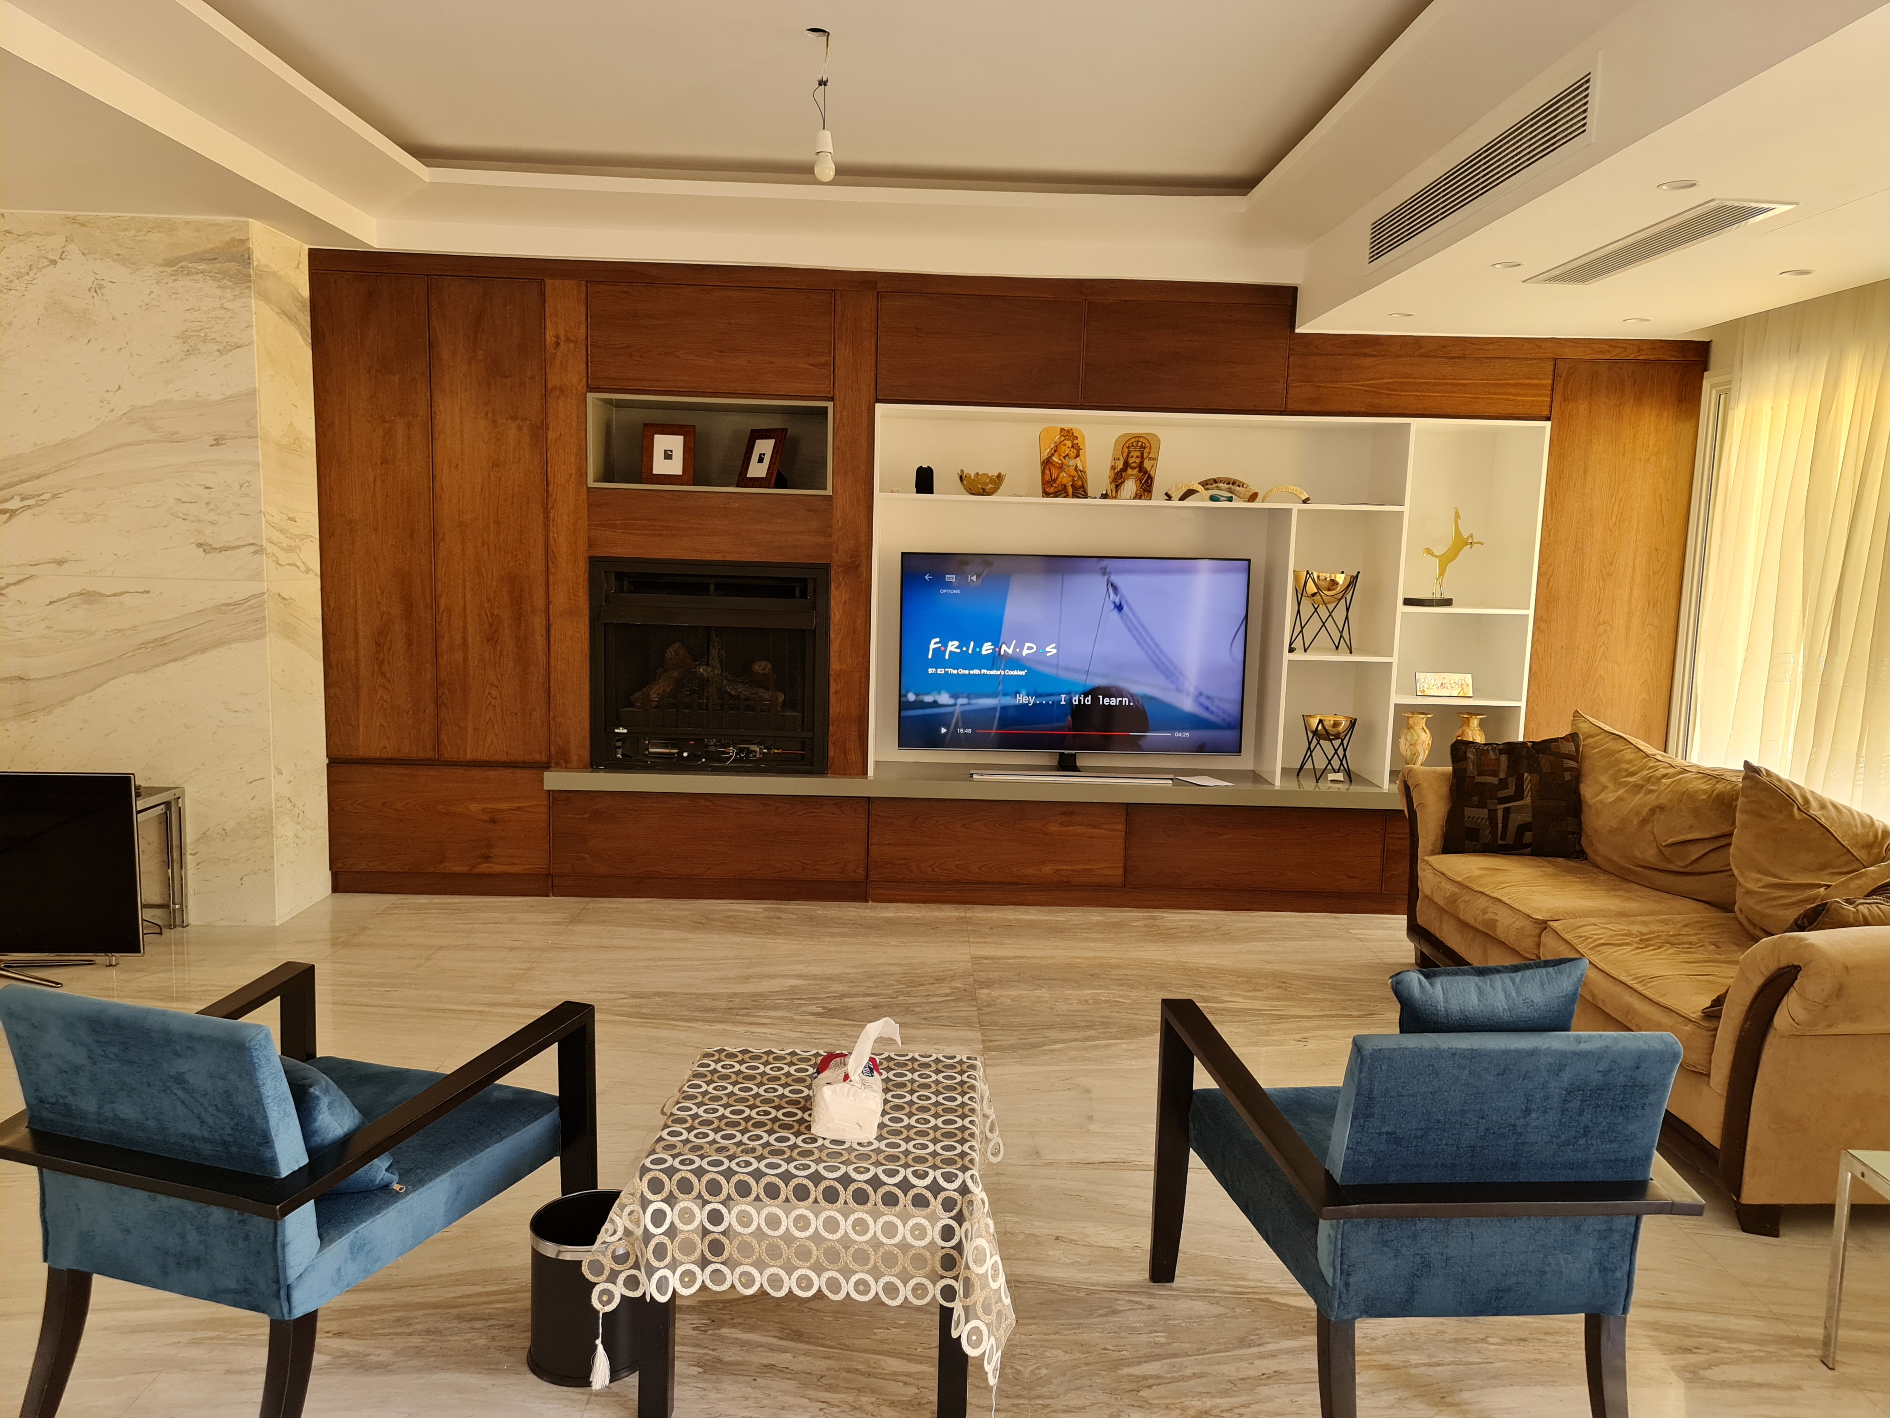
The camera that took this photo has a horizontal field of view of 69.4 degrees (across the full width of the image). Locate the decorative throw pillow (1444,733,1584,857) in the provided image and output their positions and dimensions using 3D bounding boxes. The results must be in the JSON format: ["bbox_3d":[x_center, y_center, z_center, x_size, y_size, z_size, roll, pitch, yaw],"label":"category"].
[{"bbox_3d":[1.978,0.306,4.740,0.460,0.420,0.130,3,-6,9],"label":"decorative throw pillow"}]

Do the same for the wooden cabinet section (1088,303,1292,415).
[{"bbox_3d":[0.950,-1.419,5.555,0.814,0.400,0.300,1,7,-1],"label":"wooden cabinet section"}]

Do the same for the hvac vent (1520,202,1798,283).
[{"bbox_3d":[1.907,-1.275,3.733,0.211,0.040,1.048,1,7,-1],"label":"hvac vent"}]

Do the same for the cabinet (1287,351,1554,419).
[{"bbox_3d":[1.877,-1.303,5.574,1.046,0.253,0.380,1,7,-1],"label":"cabinet"}]

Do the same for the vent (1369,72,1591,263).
[{"bbox_3d":[1.414,-1.428,3.735,0.050,0.130,1.510,1,7,-1],"label":"vent"}]

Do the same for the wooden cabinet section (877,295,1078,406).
[{"bbox_3d":[0.138,-1.406,5.379,0.808,0.422,0.050,1,7,-1],"label":"wooden cabinet section"}]

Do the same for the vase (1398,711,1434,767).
[{"bbox_3d":[1.980,0.160,5.801,0.142,0.295,0.142,1,7,-1],"label":"vase"}]

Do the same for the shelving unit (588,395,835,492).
[{"bbox_3d":[-0.930,-1.066,5.584,0.962,0.372,0.390,1,7,-1],"label":"shelving unit"}]

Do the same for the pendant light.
[{"bbox_3d":[-0.338,-1.655,3.748,0.075,0.385,0.070,1,7,-1],"label":"pendant light"}]

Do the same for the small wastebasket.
[{"bbox_3d":[-0.656,1.067,2.534,0.231,0.262,0.231,1,7,-1],"label":"small wastebasket"}]

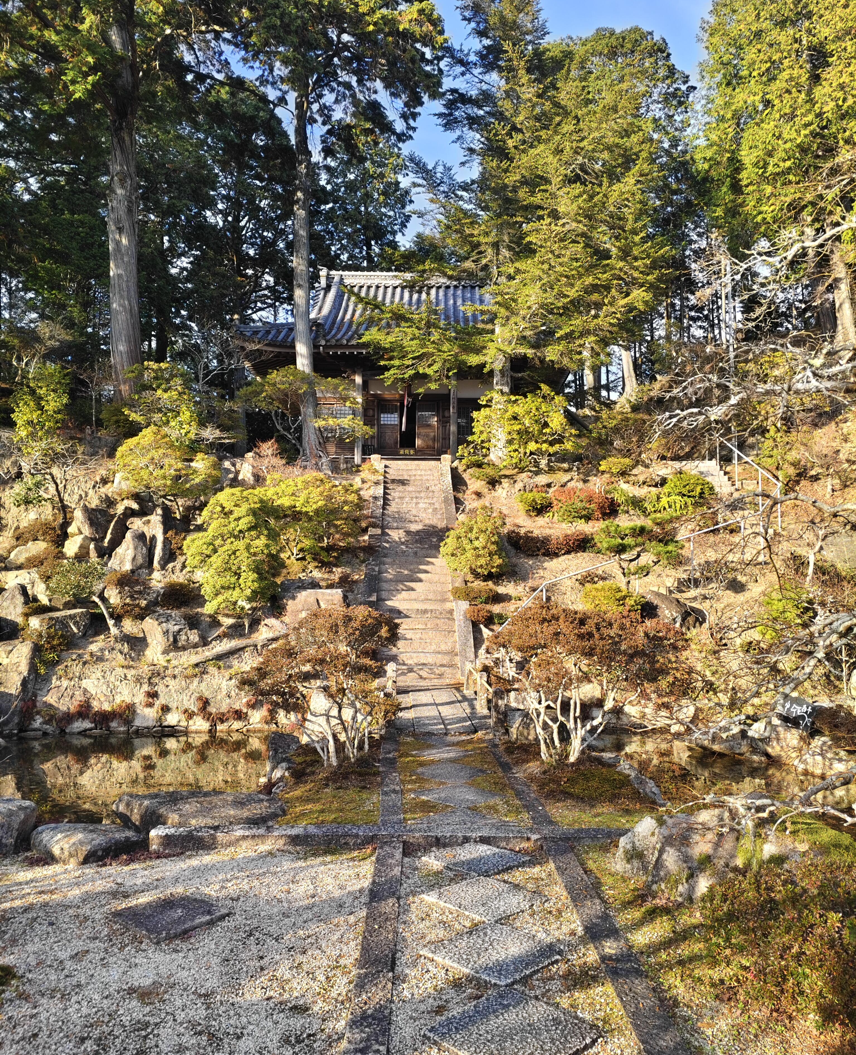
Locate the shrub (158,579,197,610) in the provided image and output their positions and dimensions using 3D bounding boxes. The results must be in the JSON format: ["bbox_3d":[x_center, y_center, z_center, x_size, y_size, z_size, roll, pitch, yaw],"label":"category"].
[{"bbox_3d":[-4.610,1.233,15.800,0.717,0.538,0.700,0,-1,0],"label":"shrub"}]

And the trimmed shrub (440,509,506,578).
[{"bbox_3d":[0.972,0.346,18.500,1.402,1.459,1.400,0,-1,0],"label":"trimmed shrub"}]

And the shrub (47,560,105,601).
[{"bbox_3d":[-5.827,0.871,14.200,0.930,0.680,0.880,0,-5,0],"label":"shrub"}]

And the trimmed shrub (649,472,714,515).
[{"bbox_3d":[5.151,-0.684,17.500,1.280,0.874,1.150,0,-4,-3],"label":"trimmed shrub"}]

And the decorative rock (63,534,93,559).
[{"bbox_3d":[-7.104,0.398,17.400,0.611,0.522,0.550,0,-1,0],"label":"decorative rock"}]

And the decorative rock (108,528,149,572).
[{"bbox_3d":[-5.941,0.451,17.000,0.825,0.878,0.600,0,-1,0],"label":"decorative rock"}]

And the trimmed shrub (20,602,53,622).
[{"bbox_3d":[-6.066,1.304,13.300,0.480,0.330,0.480,0,-4,-3],"label":"trimmed shrub"}]

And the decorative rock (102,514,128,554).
[{"bbox_3d":[-5.906,0.126,16.200,0.500,0.740,0.500,0,-5,0],"label":"decorative rock"}]

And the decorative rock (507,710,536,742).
[{"bbox_3d":[0.972,2.064,8.900,0.310,0.340,0.330,0,-5,0],"label":"decorative rock"}]

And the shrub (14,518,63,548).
[{"bbox_3d":[-7.120,0.106,15.700,0.840,0.539,0.800,0,-4,-3],"label":"shrub"}]

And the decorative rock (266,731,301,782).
[{"bbox_3d":[-1.449,2.294,8.600,0.330,0.510,0.400,0,-5,0],"label":"decorative rock"}]

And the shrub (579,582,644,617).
[{"bbox_3d":[3.165,1.239,14.700,1.100,0.620,0.950,0,-5,0],"label":"shrub"}]

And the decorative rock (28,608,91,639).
[{"bbox_3d":[-5.626,1.459,13.100,0.920,0.430,0.600,0,-4,-3],"label":"decorative rock"}]

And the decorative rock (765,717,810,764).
[{"bbox_3d":[4.318,2.561,10.300,0.520,0.540,0.500,0,-5,0],"label":"decorative rock"}]

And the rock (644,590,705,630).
[{"bbox_3d":[4.677,1.605,16.500,1.222,0.781,0.900,0,-1,0],"label":"rock"}]

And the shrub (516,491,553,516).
[{"bbox_3d":[2.635,-0.584,21.200,0.919,0.612,0.850,0,-1,0],"label":"shrub"}]

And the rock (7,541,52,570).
[{"bbox_3d":[-7.007,0.493,15.100,0.820,0.500,0.650,0,-4,-3],"label":"rock"}]

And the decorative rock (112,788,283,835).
[{"bbox_3d":[-1.634,2.060,6.100,1.170,0.280,0.700,0,-5,0],"label":"decorative rock"}]

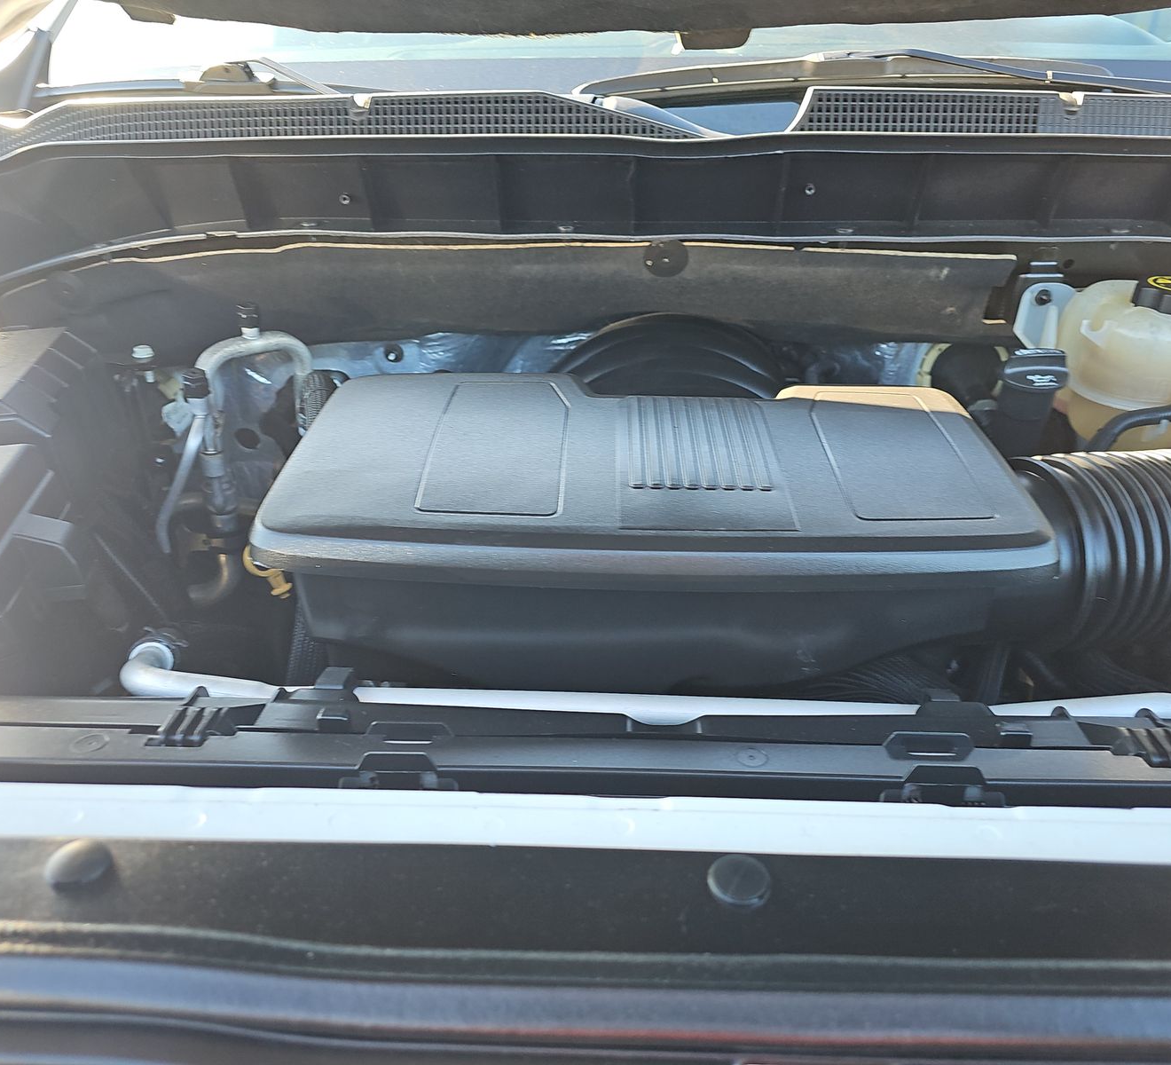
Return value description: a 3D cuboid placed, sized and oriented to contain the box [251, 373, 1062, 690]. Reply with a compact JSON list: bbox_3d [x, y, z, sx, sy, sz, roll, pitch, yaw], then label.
[{"bbox_3d":[0.050,0.008,0.765,0.544,0.182,0.237,1,35,1],"label":"box"}]

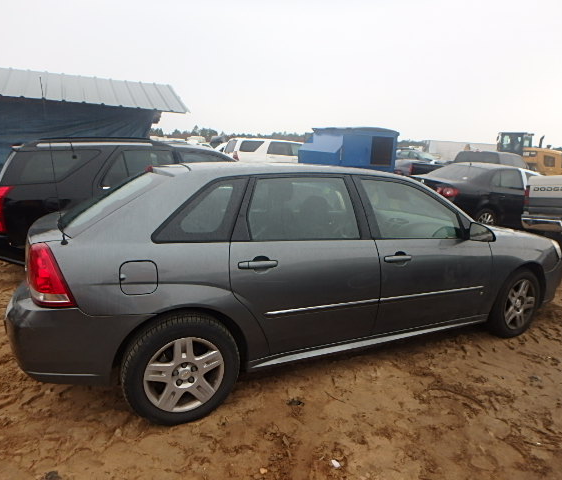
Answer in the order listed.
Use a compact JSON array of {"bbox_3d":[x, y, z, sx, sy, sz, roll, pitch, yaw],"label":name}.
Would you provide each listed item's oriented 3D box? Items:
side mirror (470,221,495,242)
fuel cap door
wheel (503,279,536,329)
[{"bbox_3d":[1.498,-0.057,2.822,0.130,0.150,0.220,-4,14,-24],"label":"side mirror"},{"bbox_3d":[-0.722,0.190,1.971,0.180,0.185,0.030,-4,14,-24],"label":"fuel cap door"},{"bbox_3d":[2.045,0.550,3.384,0.445,0.445,0.150,-5,14,-27],"label":"wheel"}]

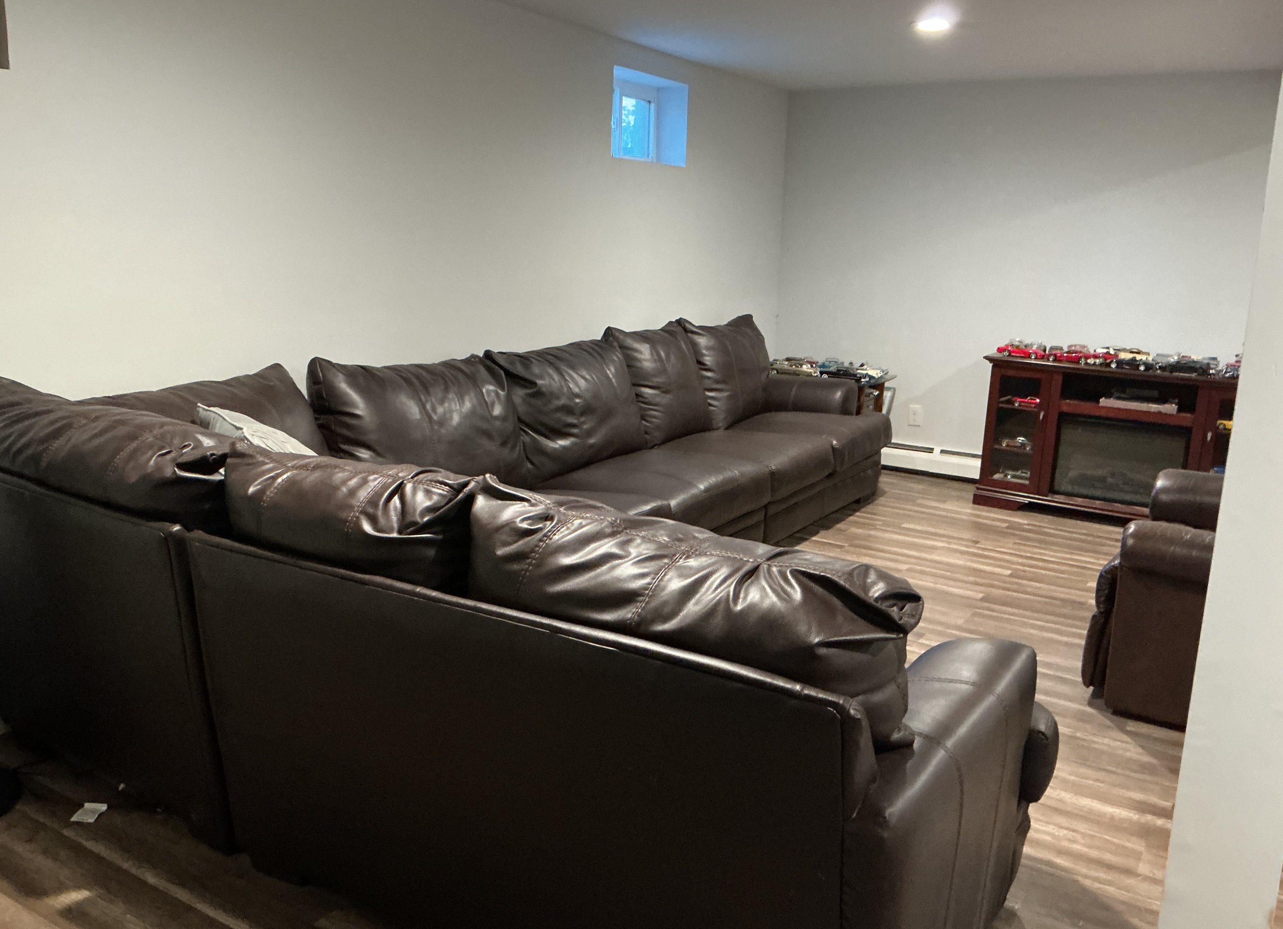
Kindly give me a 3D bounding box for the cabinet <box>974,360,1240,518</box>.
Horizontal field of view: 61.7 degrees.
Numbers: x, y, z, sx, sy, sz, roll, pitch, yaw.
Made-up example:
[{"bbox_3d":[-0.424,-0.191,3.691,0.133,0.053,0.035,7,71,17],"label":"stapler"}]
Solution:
[{"bbox_3d":[2.557,-0.109,5.651,1.430,0.812,0.443,10,15,34],"label":"cabinet"}]

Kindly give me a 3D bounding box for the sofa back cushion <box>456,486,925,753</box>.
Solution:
[{"bbox_3d":[0.081,0.304,1.941,0.844,0.493,0.300,9,14,30],"label":"sofa back cushion"}]

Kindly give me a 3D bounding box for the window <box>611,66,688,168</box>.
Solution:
[{"bbox_3d":[-0.018,-1.737,5.421,0.173,0.410,0.731,9,14,30],"label":"window"}]

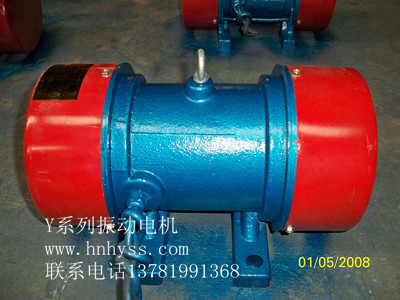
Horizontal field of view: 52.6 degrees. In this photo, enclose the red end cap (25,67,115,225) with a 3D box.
[{"bbox_3d":[-0.148,-0.006,0.549,0.087,0.216,0.216,1,38,2],"label":"red end cap"}]

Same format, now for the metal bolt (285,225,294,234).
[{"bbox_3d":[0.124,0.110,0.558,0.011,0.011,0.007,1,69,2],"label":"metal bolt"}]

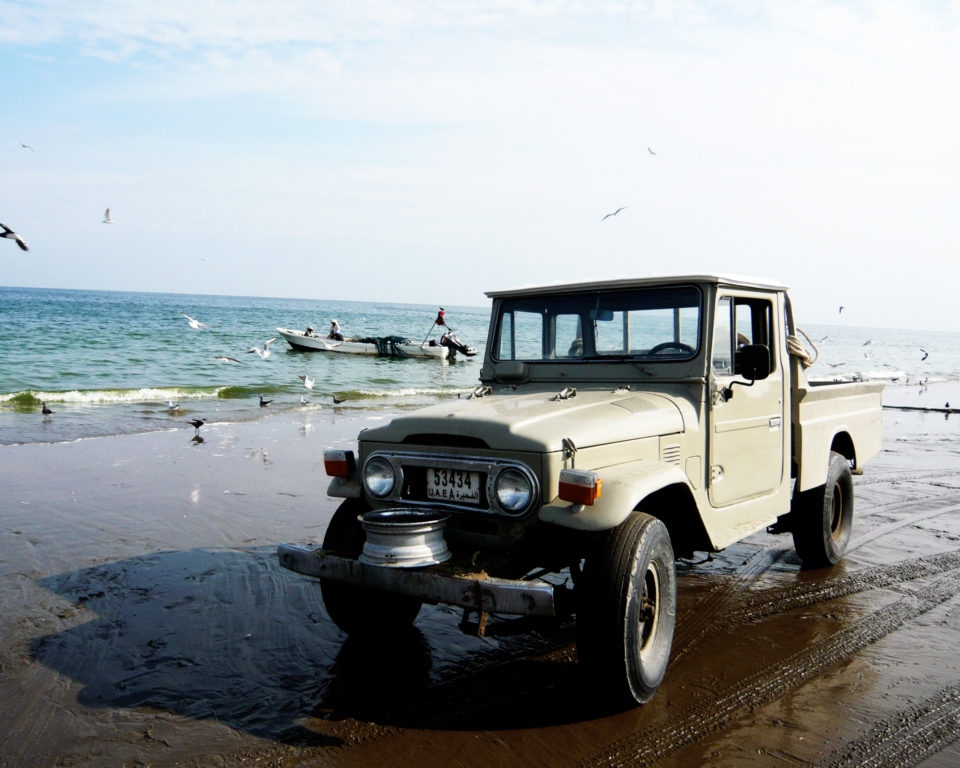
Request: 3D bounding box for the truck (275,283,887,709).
[{"bbox_3d":[1.129,0.339,5.270,1.710,1.890,4.807,0,1,39],"label":"truck"}]

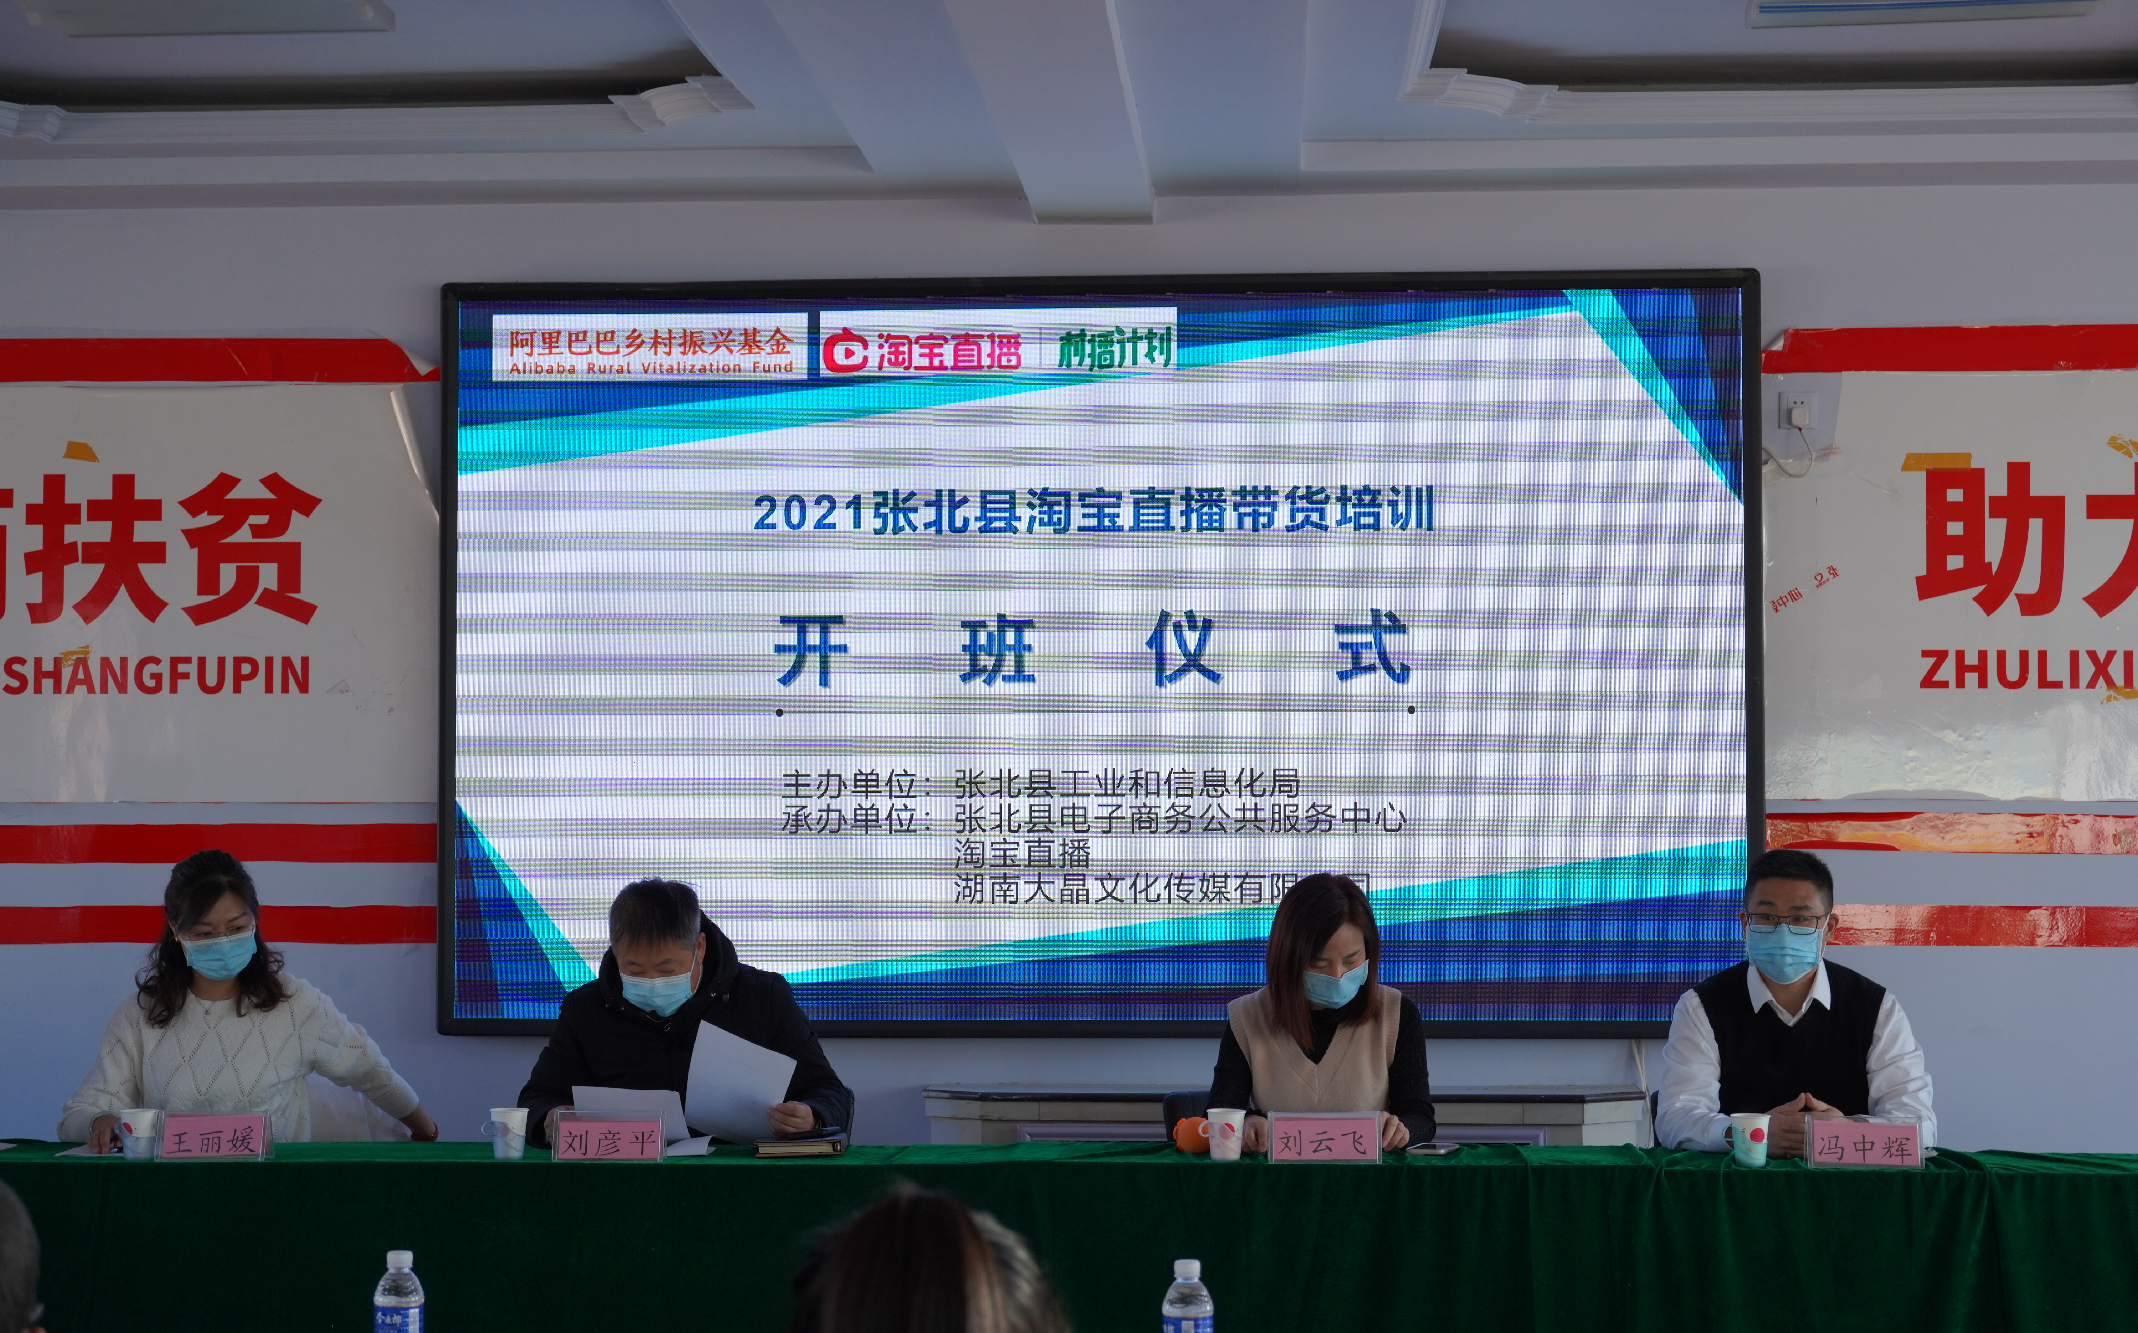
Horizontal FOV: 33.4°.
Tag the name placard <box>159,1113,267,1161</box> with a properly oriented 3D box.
[{"bbox_3d":[-1.555,0.854,6.494,0.201,0.090,0.070,0,-2,3],"label":"name placard"}]

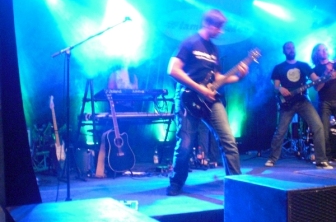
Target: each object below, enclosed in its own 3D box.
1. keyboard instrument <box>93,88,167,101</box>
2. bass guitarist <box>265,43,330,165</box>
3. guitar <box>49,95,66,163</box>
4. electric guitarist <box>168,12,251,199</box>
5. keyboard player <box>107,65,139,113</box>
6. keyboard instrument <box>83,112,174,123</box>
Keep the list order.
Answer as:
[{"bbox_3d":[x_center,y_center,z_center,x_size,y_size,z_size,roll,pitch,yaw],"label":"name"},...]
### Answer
[{"bbox_3d":[-0.500,-0.223,6.650,0.980,0.100,0.290,0,-18,-27],"label":"keyboard instrument"},{"bbox_3d":[1.712,-0.080,6.500,0.800,1.680,0.500,0,0,0],"label":"bass guitarist"},{"bbox_3d":[-1.420,0.258,6.350,0.070,0.970,0.310,-14,-7,31],"label":"guitar"},{"bbox_3d":[0.369,-0.100,4.600,0.720,1.720,0.530,0,0,-40],"label":"electric guitarist"},{"bbox_3d":[-0.671,-0.090,7.100,0.520,1.700,0.420,0,0,-18],"label":"keyboard player"},{"bbox_3d":[-0.523,0.087,6.600,1.250,0.130,0.330,0,0,-27],"label":"keyboard instrument"}]

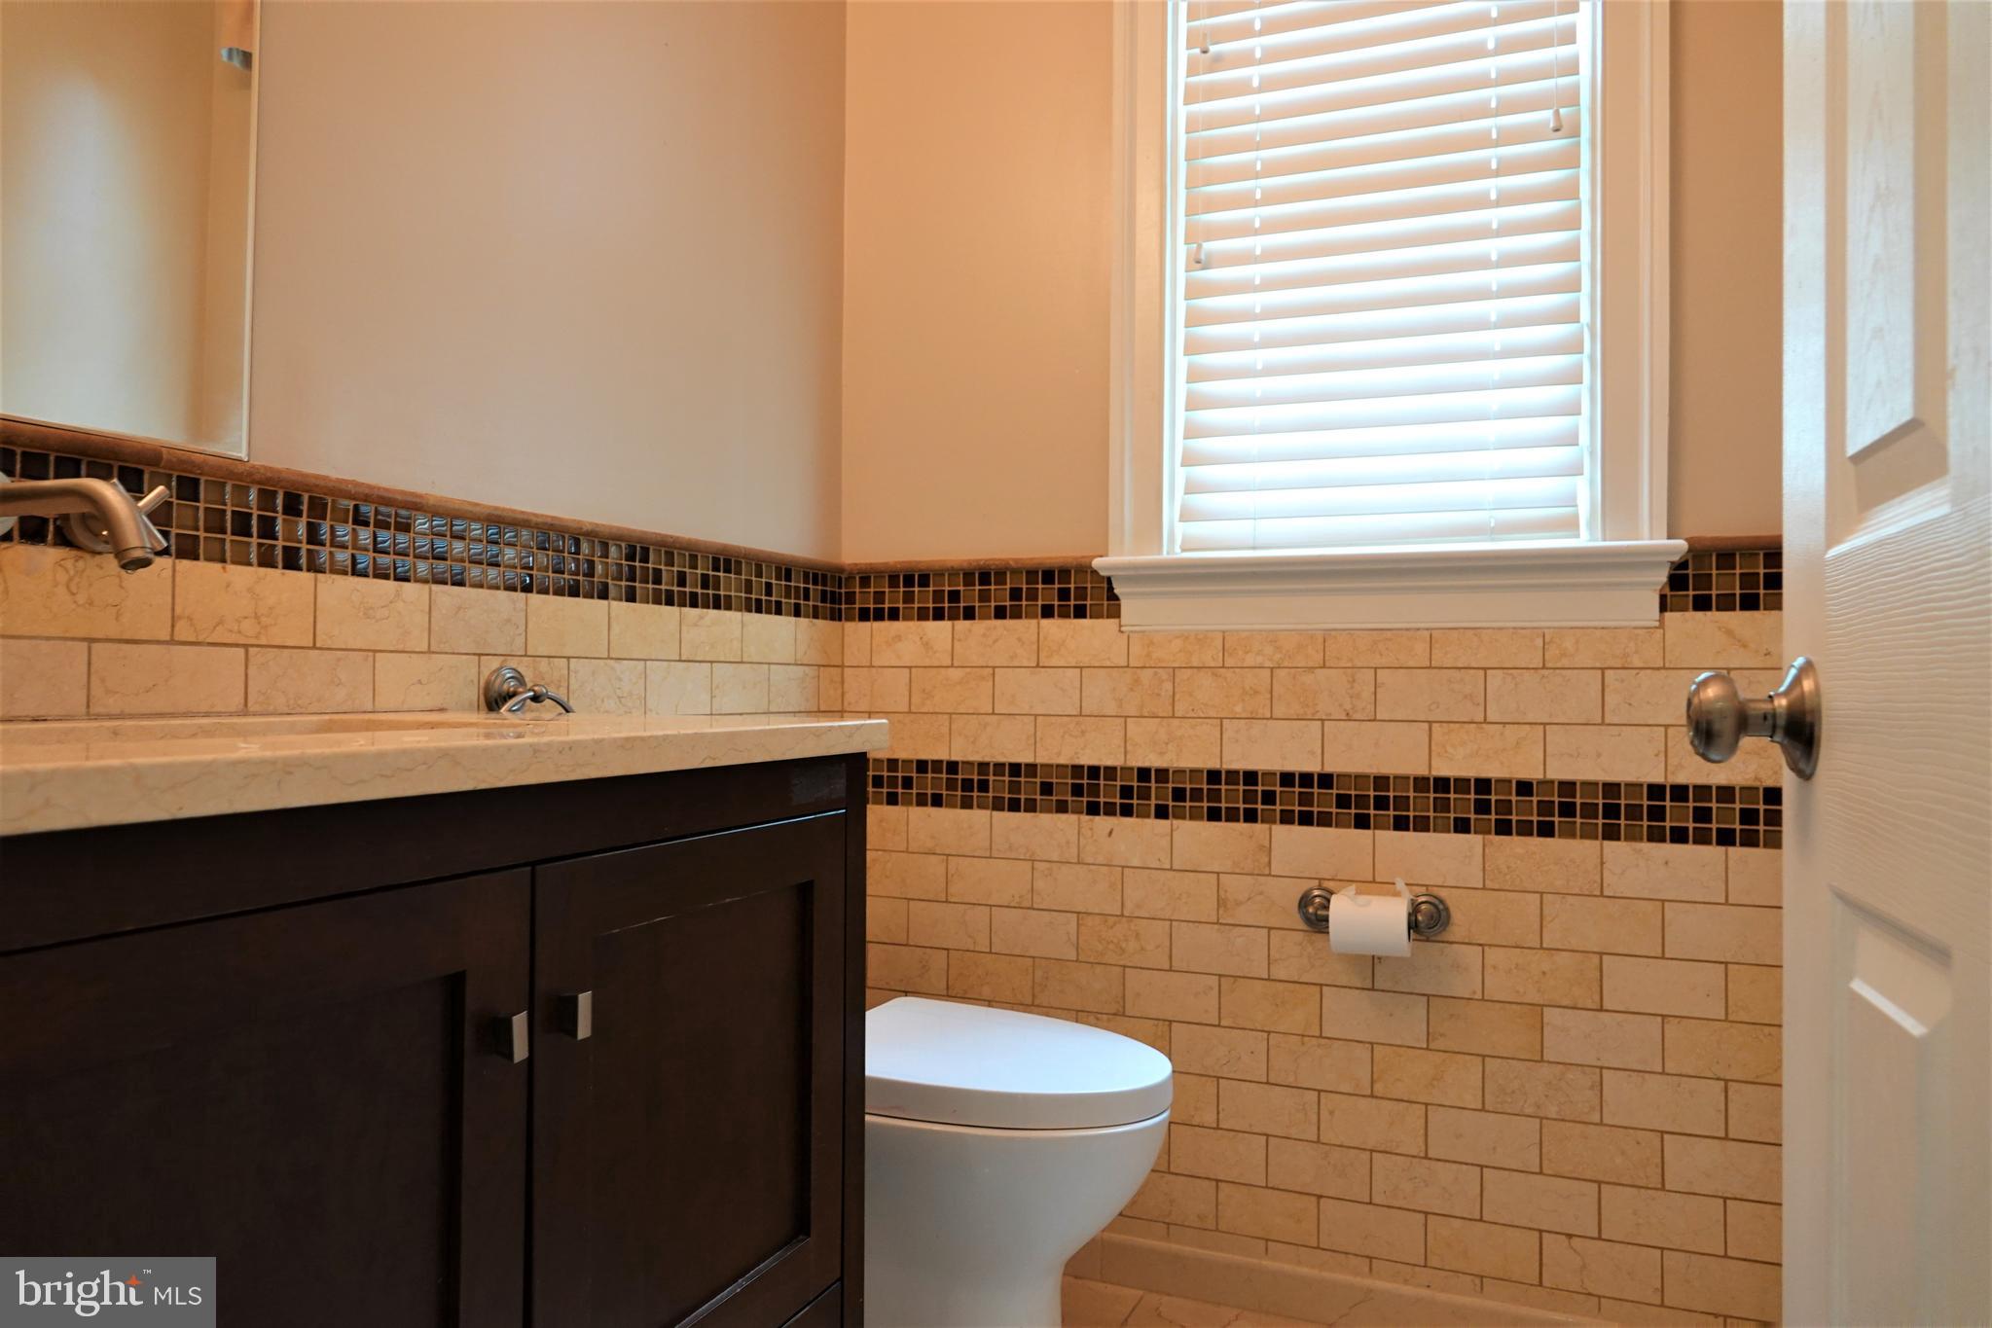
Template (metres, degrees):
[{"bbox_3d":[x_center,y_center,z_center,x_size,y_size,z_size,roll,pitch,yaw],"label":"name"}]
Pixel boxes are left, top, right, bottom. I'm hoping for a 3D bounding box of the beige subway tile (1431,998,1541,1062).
[{"bbox_3d":[0.704,0.522,1.915,0.151,0.076,0.010,0,-1,22],"label":"beige subway tile"}]

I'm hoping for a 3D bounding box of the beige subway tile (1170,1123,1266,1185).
[{"bbox_3d":[0.346,0.760,2.058,0.152,0.077,0.010,0,-1,22],"label":"beige subway tile"}]

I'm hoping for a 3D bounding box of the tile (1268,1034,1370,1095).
[{"bbox_3d":[0.492,0.605,2.013,0.152,0.076,0.010,0,-1,23],"label":"tile"}]

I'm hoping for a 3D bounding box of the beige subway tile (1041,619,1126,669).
[{"bbox_3d":[0.141,-0.035,2.162,0.151,0.076,0.010,0,-1,22],"label":"beige subway tile"}]

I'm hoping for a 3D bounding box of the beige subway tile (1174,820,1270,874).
[{"bbox_3d":[0.352,0.287,2.078,0.152,0.076,0.010,0,-1,23],"label":"beige subway tile"}]

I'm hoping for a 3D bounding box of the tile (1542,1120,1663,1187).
[{"bbox_3d":[0.839,0.676,1.840,0.152,0.076,0.010,0,-1,23],"label":"tile"}]

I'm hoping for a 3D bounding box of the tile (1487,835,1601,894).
[{"bbox_3d":[0.780,0.287,1.895,0.152,0.076,0.010,0,-1,22],"label":"tile"}]

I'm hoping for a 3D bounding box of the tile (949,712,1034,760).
[{"bbox_3d":[-0.003,0.123,2.217,0.151,0.076,0.010,0,-1,22],"label":"tile"}]

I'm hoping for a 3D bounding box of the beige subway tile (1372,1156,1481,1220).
[{"bbox_3d":[0.627,0.755,1.928,0.152,0.076,0.010,0,-1,23],"label":"beige subway tile"}]

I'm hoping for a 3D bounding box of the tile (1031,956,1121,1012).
[{"bbox_3d":[0.135,0.523,2.156,0.151,0.076,0.010,0,-1,22],"label":"tile"}]

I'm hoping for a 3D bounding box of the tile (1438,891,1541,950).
[{"bbox_3d":[0.709,0.367,1.927,0.152,0.076,0.010,0,-1,23],"label":"tile"}]

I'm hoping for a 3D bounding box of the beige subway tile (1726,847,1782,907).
[{"bbox_3d":[1.064,0.287,1.774,0.152,0.077,0.010,0,-1,22],"label":"beige subway tile"}]

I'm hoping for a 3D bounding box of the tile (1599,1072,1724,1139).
[{"bbox_3d":[0.918,0.604,1.827,0.152,0.077,0.010,0,-1,22],"label":"tile"}]

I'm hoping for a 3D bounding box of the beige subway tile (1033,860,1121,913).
[{"bbox_3d":[0.137,0.363,2.153,0.152,0.077,0.010,0,-1,22],"label":"beige subway tile"}]

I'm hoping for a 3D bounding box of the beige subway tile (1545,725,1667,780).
[{"bbox_3d":[0.852,0.127,1.865,0.152,0.077,0.010,0,-1,22],"label":"beige subway tile"}]

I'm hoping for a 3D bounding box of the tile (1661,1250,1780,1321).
[{"bbox_3d":[0.992,0.845,1.801,0.152,0.076,0.010,0,-2,22],"label":"tile"}]

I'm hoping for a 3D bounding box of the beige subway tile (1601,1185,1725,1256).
[{"bbox_3d":[0.921,0.765,1.833,0.152,0.076,0.010,0,-2,22],"label":"beige subway tile"}]

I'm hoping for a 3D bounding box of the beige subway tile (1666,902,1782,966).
[{"bbox_3d":[0.993,0.367,1.804,0.151,0.076,0.010,0,-1,22],"label":"beige subway tile"}]

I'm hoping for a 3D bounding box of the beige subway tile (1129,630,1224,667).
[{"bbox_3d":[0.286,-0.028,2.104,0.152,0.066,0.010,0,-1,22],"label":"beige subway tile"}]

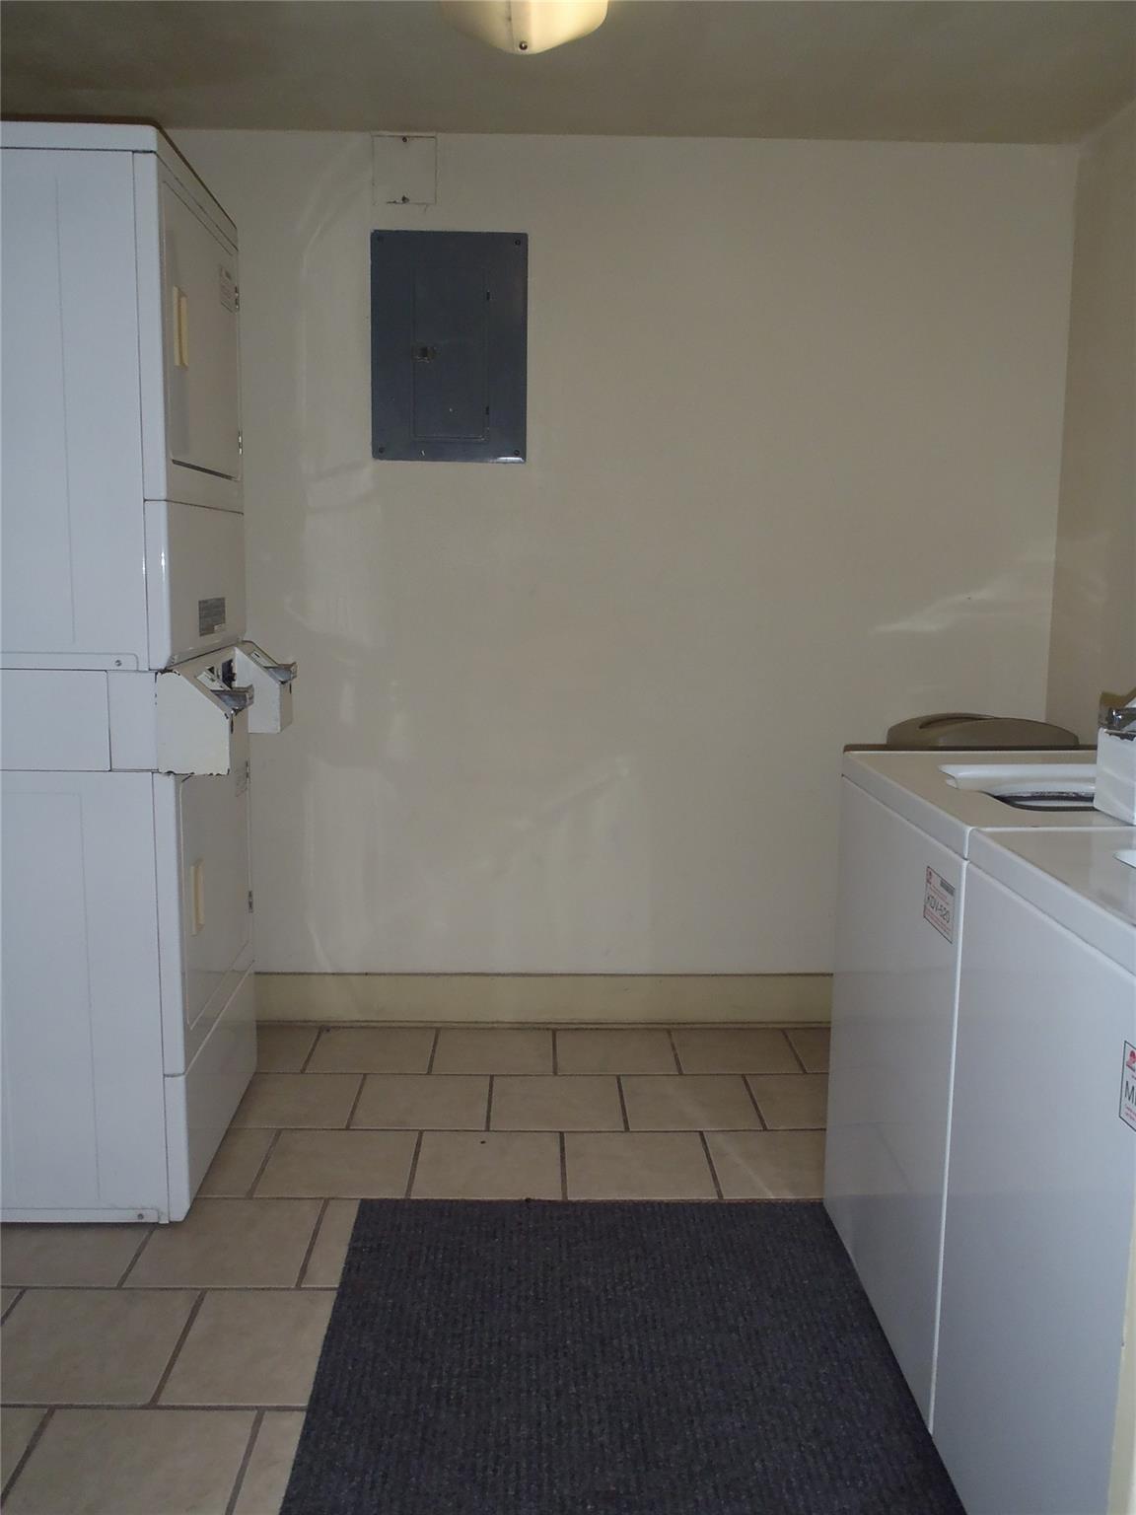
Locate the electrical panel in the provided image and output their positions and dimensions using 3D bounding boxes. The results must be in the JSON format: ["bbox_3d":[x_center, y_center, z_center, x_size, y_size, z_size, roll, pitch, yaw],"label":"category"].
[{"bbox_3d":[-0.300,-1.041,3.105,0.392,0.563,0.030,1,8,-2],"label":"electrical panel"}]

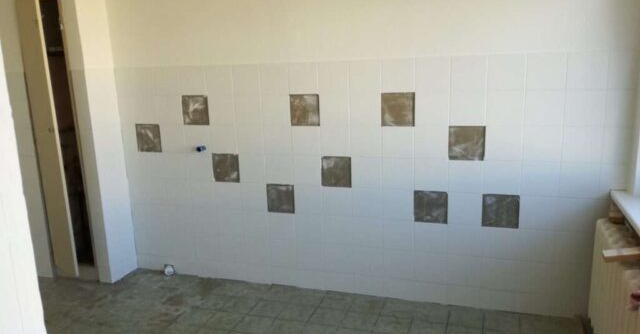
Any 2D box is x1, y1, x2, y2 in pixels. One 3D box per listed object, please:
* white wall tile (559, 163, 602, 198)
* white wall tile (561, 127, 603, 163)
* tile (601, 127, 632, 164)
[{"bbox_3d":[1.437,0.075,2.775,0.198,0.198,0.010,2,12,18],"label":"white wall tile"},{"bbox_3d":[1.427,-0.122,2.728,0.198,0.198,0.008,2,12,18],"label":"white wall tile"},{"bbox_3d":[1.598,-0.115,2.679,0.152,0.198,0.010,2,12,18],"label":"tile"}]

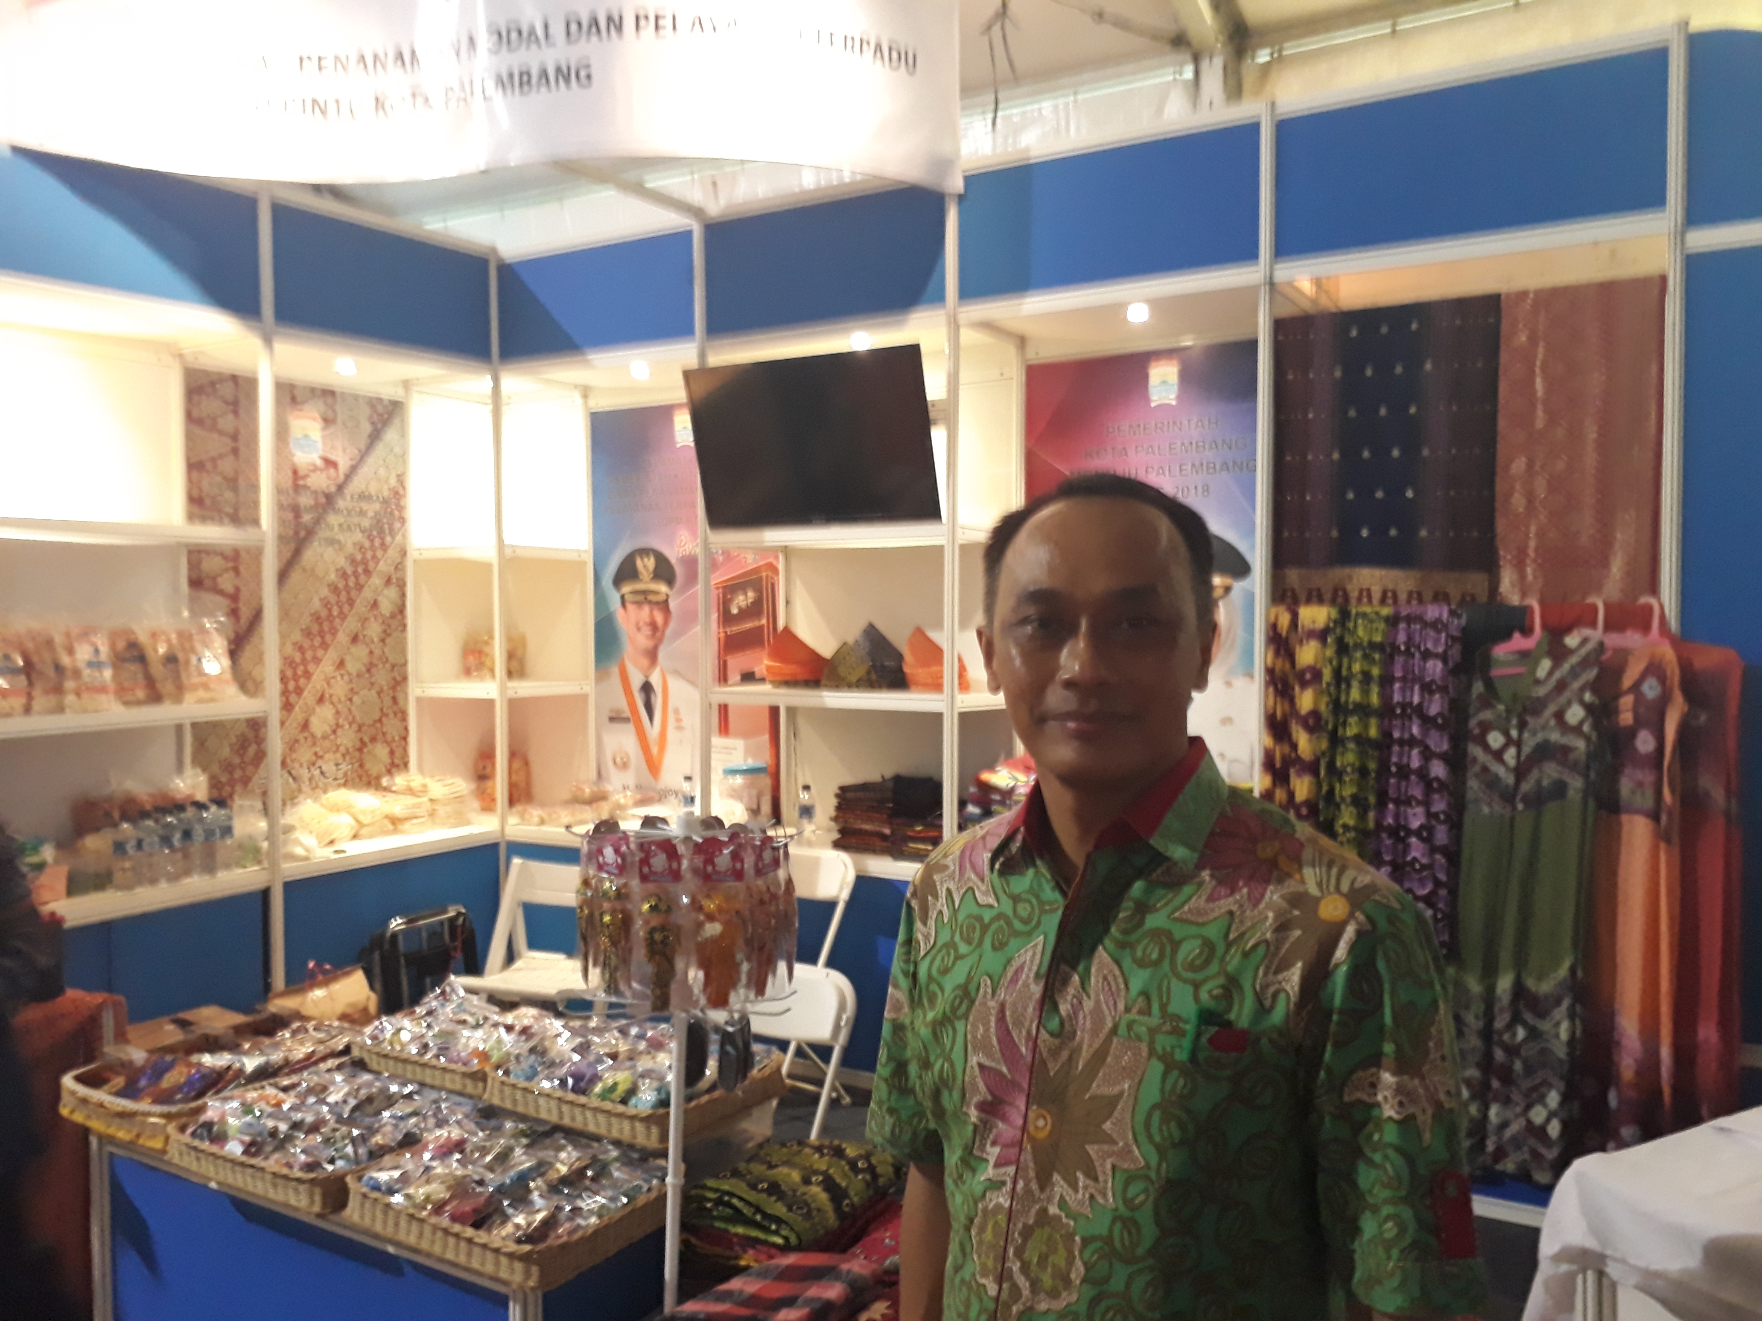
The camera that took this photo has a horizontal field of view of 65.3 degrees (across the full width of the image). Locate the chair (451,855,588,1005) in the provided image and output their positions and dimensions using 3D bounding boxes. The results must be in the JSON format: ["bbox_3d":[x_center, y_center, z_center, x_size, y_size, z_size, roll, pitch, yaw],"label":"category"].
[{"bbox_3d":[-1.136,1.060,4.339,0.455,0.782,0.475,1,3,31],"label":"chair"}]

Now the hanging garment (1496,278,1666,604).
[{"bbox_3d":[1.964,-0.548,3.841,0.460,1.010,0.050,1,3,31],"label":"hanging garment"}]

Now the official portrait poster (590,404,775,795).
[{"bbox_3d":[-0.808,-0.221,5.529,0.960,1.638,0.020,1,3,31],"label":"official portrait poster"}]

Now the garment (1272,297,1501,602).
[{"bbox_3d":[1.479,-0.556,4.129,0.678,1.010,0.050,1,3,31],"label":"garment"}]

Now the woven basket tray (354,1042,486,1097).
[{"bbox_3d":[-0.728,0.715,2.524,0.351,0.069,0.307,1,3,31],"label":"woven basket tray"}]

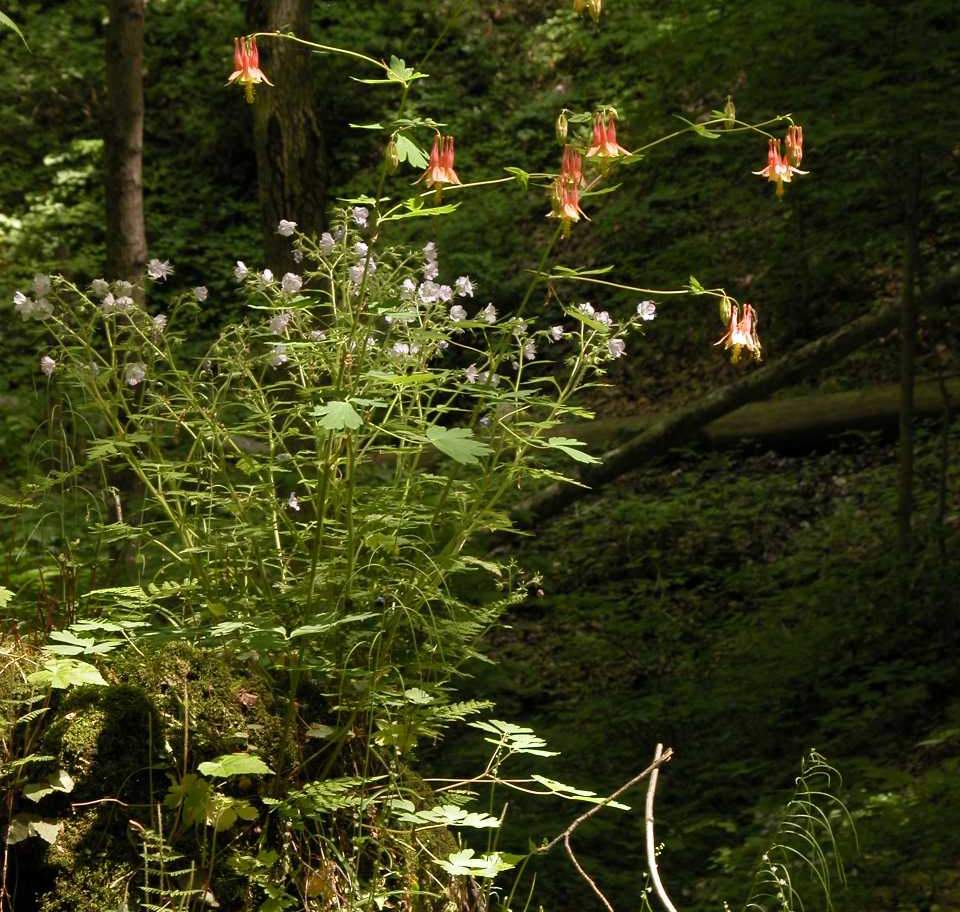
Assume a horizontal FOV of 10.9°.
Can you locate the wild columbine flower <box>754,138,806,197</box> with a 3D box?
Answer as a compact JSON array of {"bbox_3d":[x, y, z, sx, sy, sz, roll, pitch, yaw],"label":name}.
[{"bbox_3d":[0.182,-0.174,3.050,0.034,0.038,0.033,0,4,0],"label":"wild columbine flower"}]

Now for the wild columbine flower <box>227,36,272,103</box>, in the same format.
[{"bbox_3d":[-0.140,-0.235,3.050,0.028,0.041,0.027,0,4,0],"label":"wild columbine flower"}]

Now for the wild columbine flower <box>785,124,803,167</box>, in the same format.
[{"bbox_3d":[0.190,-0.188,3.050,0.011,0.025,0.011,0,4,0],"label":"wild columbine flower"}]

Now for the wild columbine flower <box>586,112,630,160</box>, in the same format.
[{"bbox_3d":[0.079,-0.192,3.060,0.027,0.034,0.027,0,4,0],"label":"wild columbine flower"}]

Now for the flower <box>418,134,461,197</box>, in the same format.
[{"bbox_3d":[-0.023,-0.175,3.050,0.028,0.038,0.027,0,4,0],"label":"flower"}]

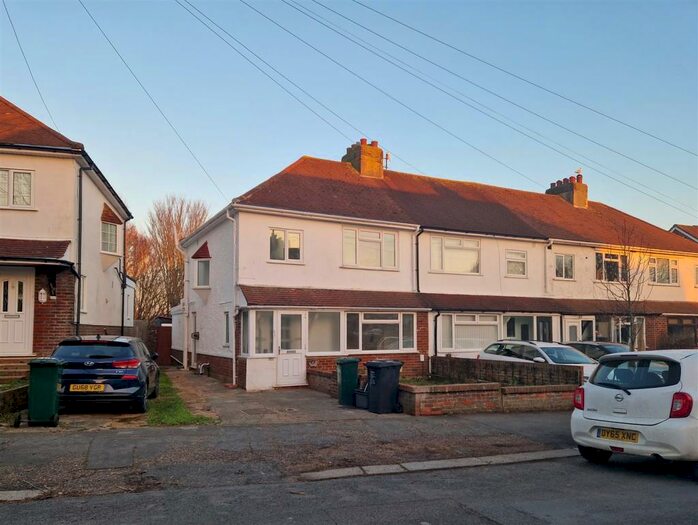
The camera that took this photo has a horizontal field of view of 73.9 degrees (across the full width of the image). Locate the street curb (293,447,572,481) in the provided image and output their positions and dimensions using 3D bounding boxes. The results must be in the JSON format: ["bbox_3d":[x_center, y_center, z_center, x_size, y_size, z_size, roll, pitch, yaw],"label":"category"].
[{"bbox_3d":[1.326,2.569,5.950,4.050,0.110,0.220,2,-6,-20],"label":"street curb"}]

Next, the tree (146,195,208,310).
[{"bbox_3d":[-10.712,0.750,29.000,4.300,10.000,4.300,0,-6,0],"label":"tree"}]

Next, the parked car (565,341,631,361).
[{"bbox_3d":[8.852,3.442,15.900,1.800,1.480,4.300,2,-6,-22],"label":"parked car"}]

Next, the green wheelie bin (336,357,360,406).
[{"bbox_3d":[-0.005,2.717,10.600,0.540,1.060,0.500,2,-6,-21],"label":"green wheelie bin"}]

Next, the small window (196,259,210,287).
[{"bbox_3d":[-4.983,0.342,15.900,0.560,0.980,0.120,-2,-6,20],"label":"small window"}]

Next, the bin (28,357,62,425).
[{"bbox_3d":[-5.001,2.125,7.650,0.510,1.070,0.550,1,-6,-11],"label":"bin"}]

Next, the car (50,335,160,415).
[{"bbox_3d":[-5.213,2.303,9.900,1.800,1.460,4.340,2,-6,-20],"label":"car"}]

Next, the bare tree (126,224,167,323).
[{"bbox_3d":[-13.278,1.745,30.000,4.000,8.300,4.000,0,-6,0],"label":"bare tree"}]

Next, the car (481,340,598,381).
[{"bbox_3d":[5.555,2.950,12.800,1.800,1.480,4.450,2,-6,-20],"label":"car"}]

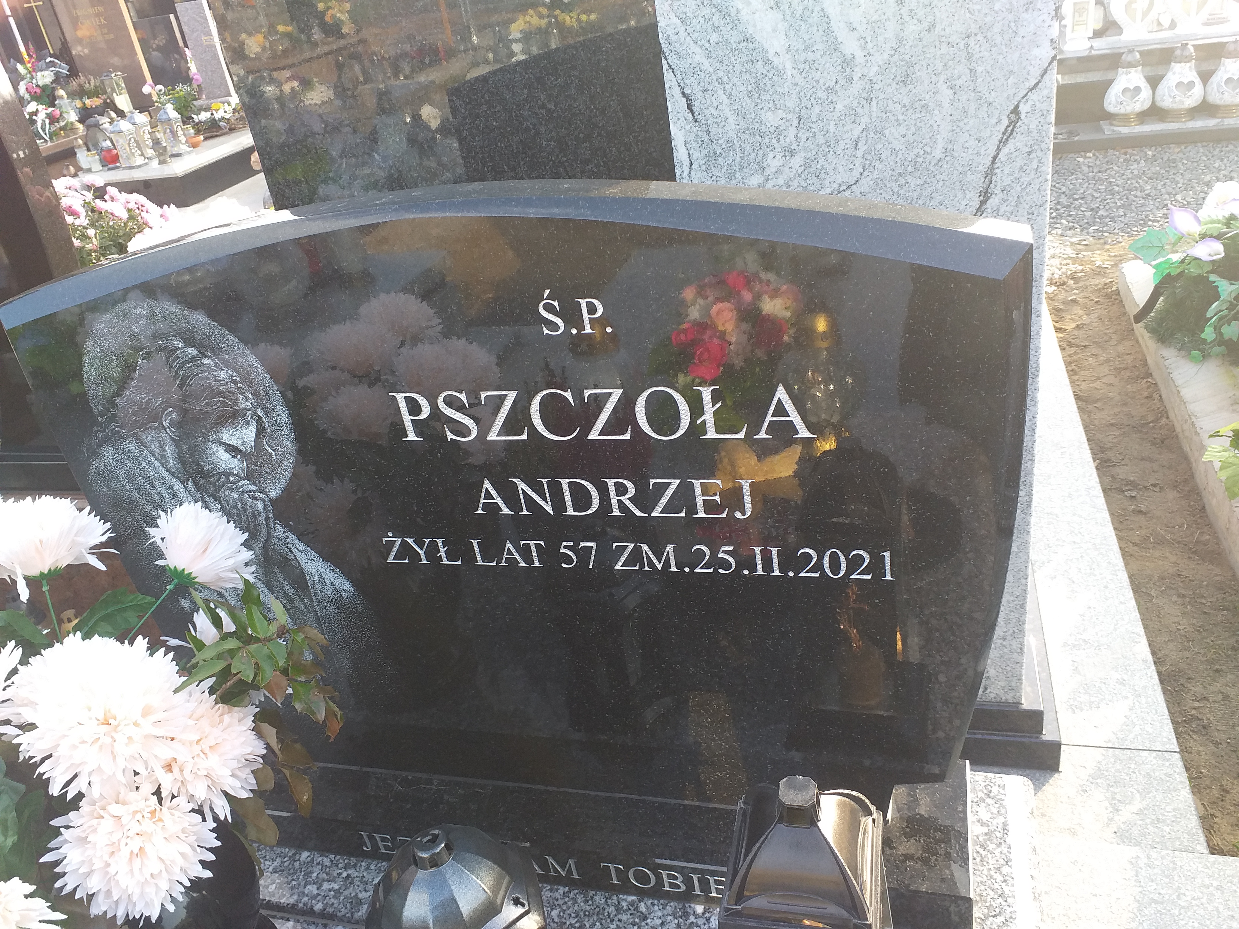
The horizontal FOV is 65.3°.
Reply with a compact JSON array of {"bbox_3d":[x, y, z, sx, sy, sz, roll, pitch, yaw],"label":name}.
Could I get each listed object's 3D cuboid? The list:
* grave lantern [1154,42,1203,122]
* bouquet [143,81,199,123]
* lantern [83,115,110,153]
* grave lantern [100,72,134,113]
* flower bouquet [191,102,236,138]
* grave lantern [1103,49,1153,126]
[{"bbox_3d":[2.385,-1.625,4.101,0.212,0.302,0.212,-1,29,17],"label":"grave lantern"},{"bbox_3d":[-3.959,-3.207,8.528,0.400,0.330,0.300,-5,28,10],"label":"bouquet"},{"bbox_3d":[-3.928,-2.461,7.337,0.165,0.330,0.165,-5,28,10],"label":"lantern"},{"bbox_3d":[-4.354,-3.248,8.427,0.155,0.360,0.155,-5,28,10],"label":"grave lantern"},{"bbox_3d":[-3.357,-2.851,8.008,0.400,0.230,0.220,-5,28,10],"label":"flower bouquet"},{"bbox_3d":[2.214,-1.641,4.188,0.212,0.302,0.212,-1,29,17],"label":"grave lantern"}]

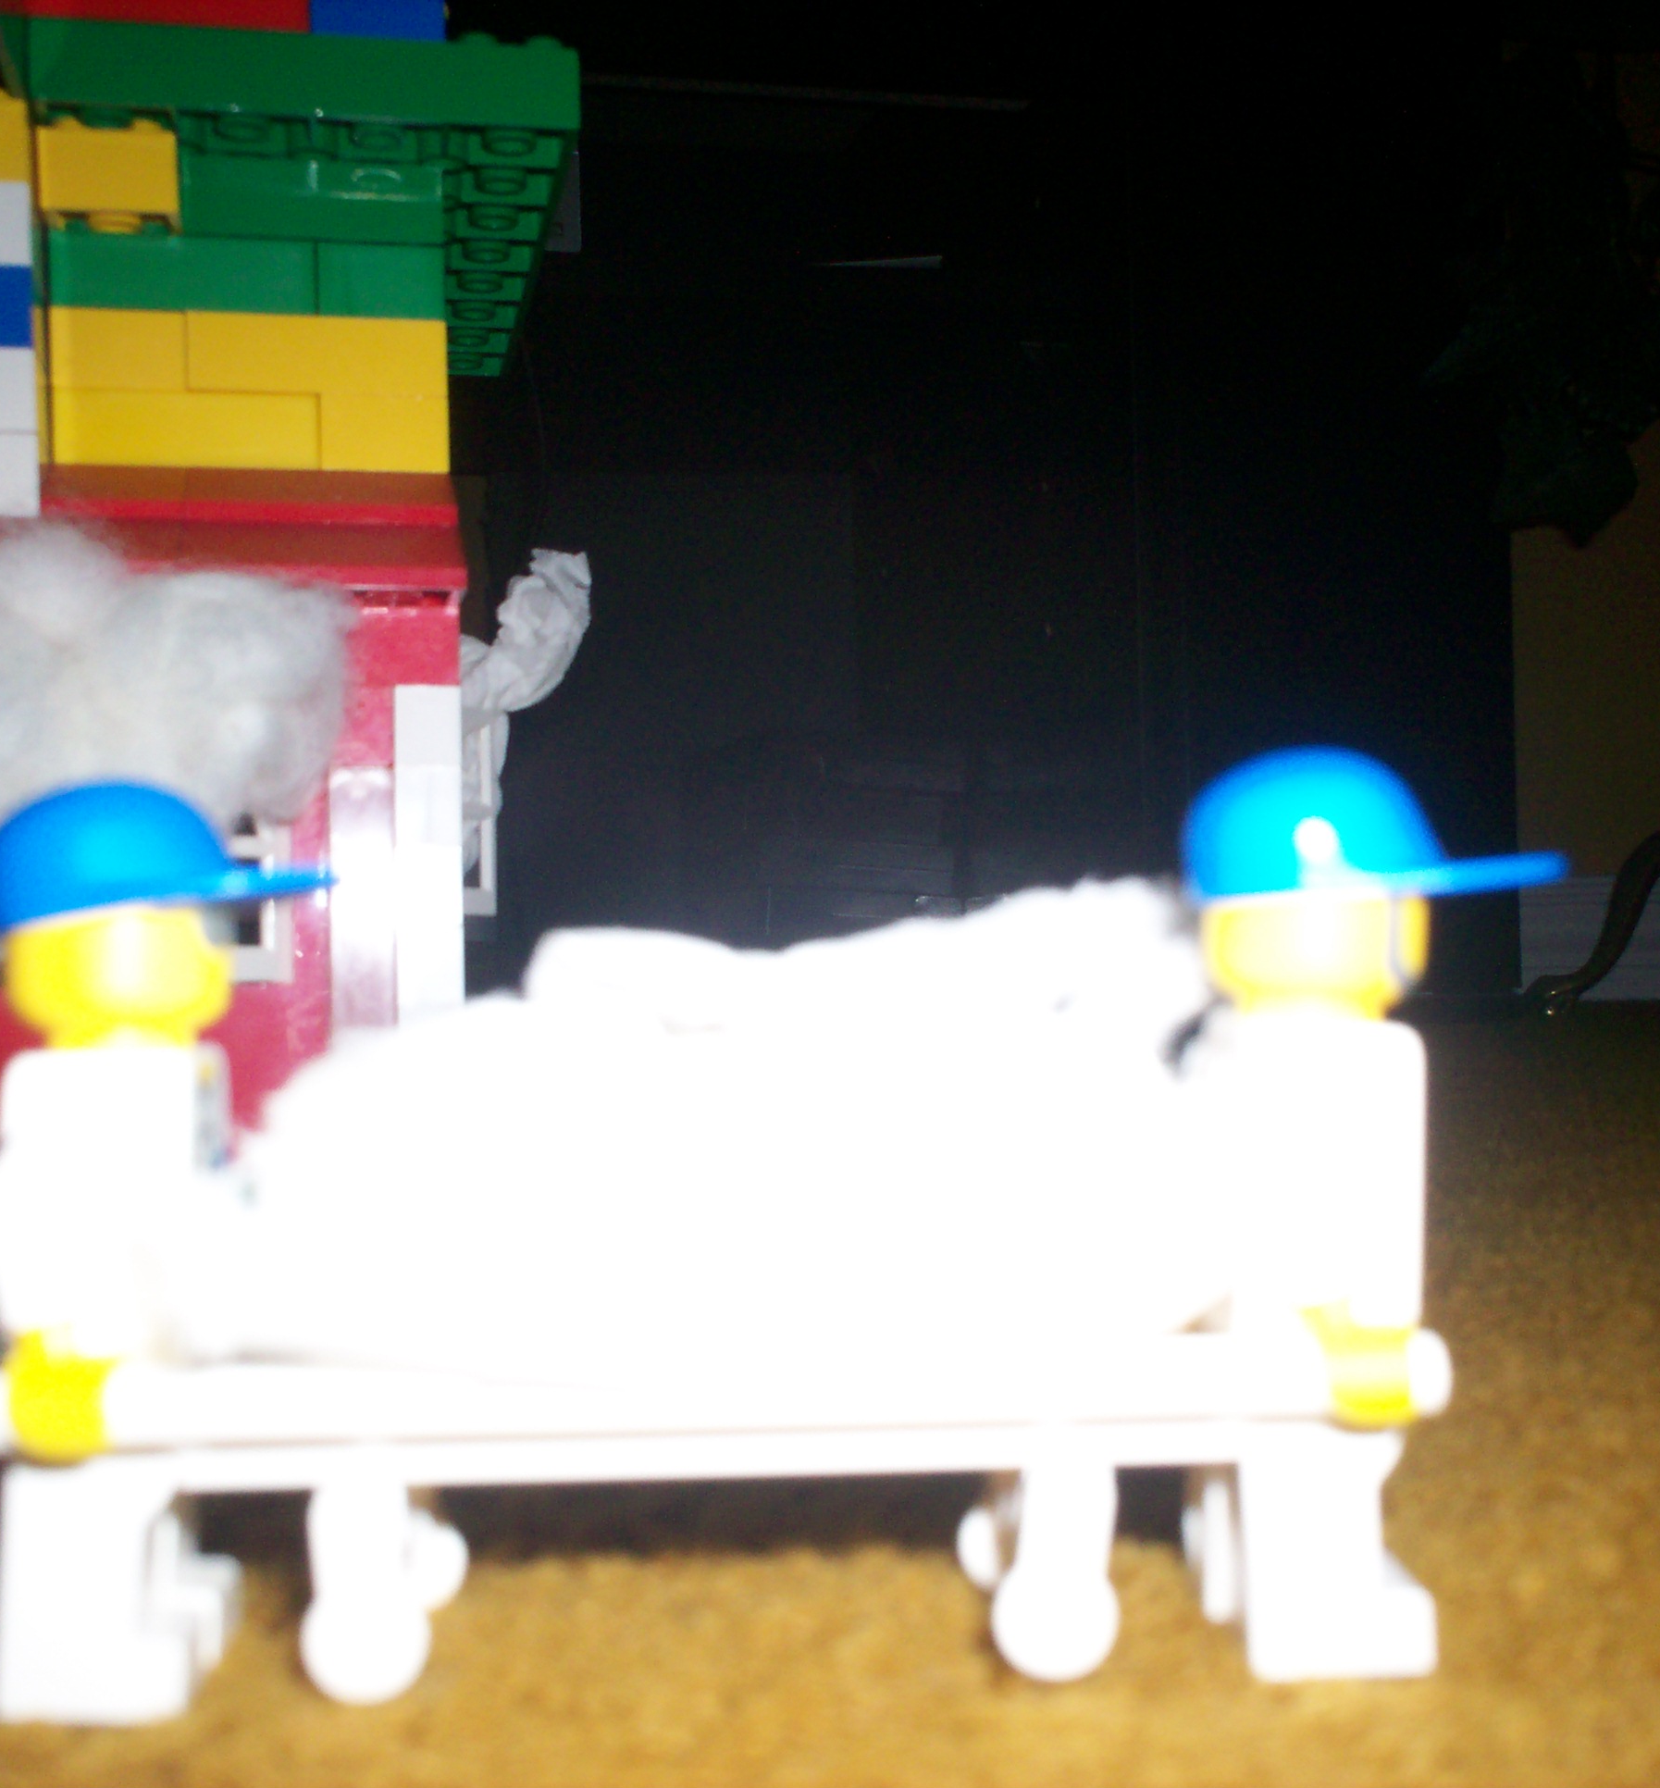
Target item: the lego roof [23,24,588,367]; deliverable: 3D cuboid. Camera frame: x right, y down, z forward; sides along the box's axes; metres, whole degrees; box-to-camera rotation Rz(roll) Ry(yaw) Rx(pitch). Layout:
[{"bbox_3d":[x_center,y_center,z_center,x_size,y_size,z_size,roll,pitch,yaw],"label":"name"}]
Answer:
[{"bbox_3d":[-0.075,-0.096,0.357,0.064,0.011,0.128,-1,-2,-12],"label":"lego roof"}]

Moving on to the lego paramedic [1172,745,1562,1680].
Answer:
[{"bbox_3d":[0.025,0.014,0.115,0.017,0.041,0.025,-1,-1,-1],"label":"lego paramedic"}]

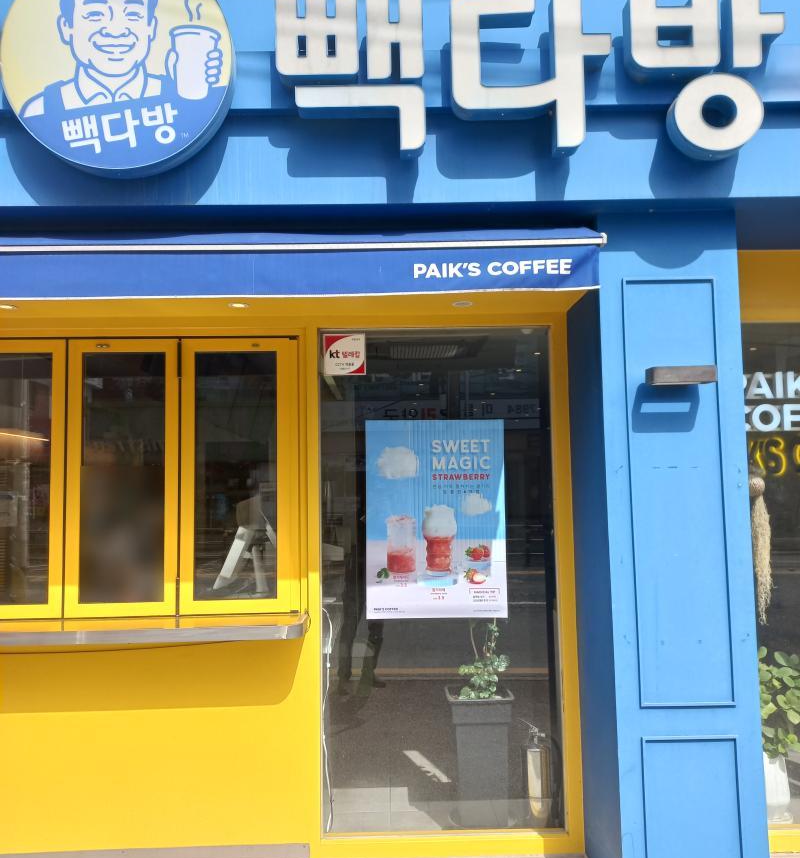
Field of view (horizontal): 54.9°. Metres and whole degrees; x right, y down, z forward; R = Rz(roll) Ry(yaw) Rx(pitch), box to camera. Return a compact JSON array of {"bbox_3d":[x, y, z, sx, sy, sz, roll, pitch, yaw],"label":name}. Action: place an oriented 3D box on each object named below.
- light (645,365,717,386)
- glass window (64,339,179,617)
[{"bbox_3d":[0.968,-0.180,2.672,0.212,0.058,0.125,-1,-4,-1],"label":"light"},{"bbox_3d":[-1.159,0.198,3.226,0.470,1.158,0.060,-1,-4,-1],"label":"glass window"}]

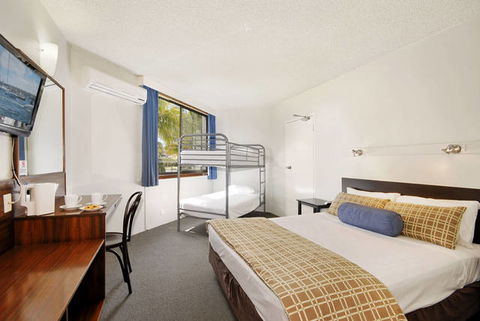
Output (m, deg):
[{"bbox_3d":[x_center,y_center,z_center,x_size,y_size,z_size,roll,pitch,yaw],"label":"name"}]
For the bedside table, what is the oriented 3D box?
[{"bbox_3d":[1.232,0.949,3.285,0.370,0.543,0.480,1,-1,-24],"label":"bedside table"}]

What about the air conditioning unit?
[{"bbox_3d":[-1.703,-0.985,2.782,0.200,0.265,0.800,0,-1,23],"label":"air conditioning unit"}]

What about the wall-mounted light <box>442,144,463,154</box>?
[{"bbox_3d":[1.987,-0.107,1.874,0.130,0.090,0.100,1,-1,-24],"label":"wall-mounted light"}]

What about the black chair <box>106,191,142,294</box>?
[{"bbox_3d":[-1.209,0.741,1.878,0.500,0.875,0.420,1,-1,-24],"label":"black chair"}]

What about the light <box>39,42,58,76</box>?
[{"bbox_3d":[-1.730,-0.913,1.839,0.095,0.250,0.190,1,-1,-24],"label":"light"}]

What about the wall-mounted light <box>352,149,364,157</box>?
[{"bbox_3d":[1.608,-0.107,2.727,0.130,0.090,0.100,1,-1,-24],"label":"wall-mounted light"}]

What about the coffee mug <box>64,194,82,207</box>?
[{"bbox_3d":[-1.464,0.352,1.760,0.112,0.085,0.092,1,-1,-40],"label":"coffee mug"}]

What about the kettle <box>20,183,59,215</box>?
[{"bbox_3d":[-1.577,0.303,1.577,0.145,0.235,0.205,0,-1,30],"label":"kettle"}]

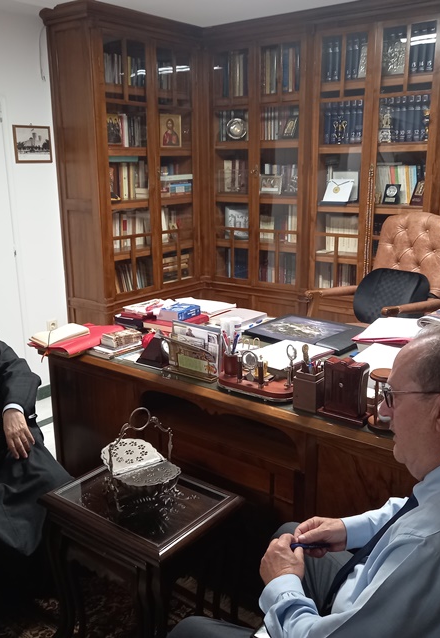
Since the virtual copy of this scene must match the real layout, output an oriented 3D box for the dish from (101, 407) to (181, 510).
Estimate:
[{"bbox_3d":[-0.231,0.431,1.894,0.200,0.305,0.245,-12,18,-37],"label":"dish"}]

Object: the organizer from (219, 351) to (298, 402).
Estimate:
[{"bbox_3d":[0.139,0.177,2.145,0.335,0.140,0.140,11,18,37],"label":"organizer"}]

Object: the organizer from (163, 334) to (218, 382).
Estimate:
[{"bbox_3d":[-0.102,0.139,2.319,0.250,0.135,0.100,10,18,36],"label":"organizer"}]

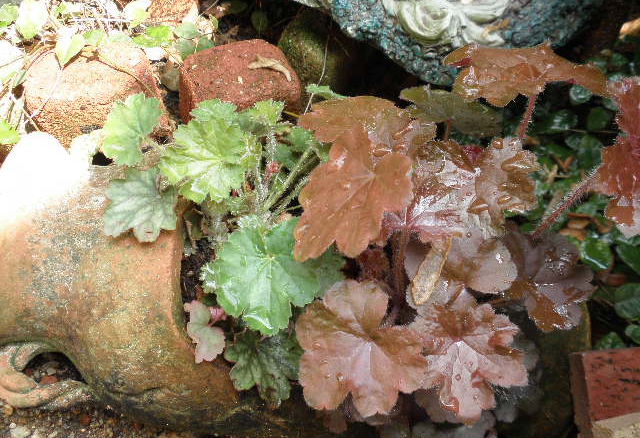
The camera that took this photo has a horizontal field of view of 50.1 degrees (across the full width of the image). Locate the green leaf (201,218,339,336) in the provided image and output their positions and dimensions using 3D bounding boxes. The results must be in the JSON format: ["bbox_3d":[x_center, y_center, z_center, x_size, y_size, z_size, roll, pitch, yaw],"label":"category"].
[{"bbox_3d":[-0.044,0.050,0.600,0.118,0.028,0.112,-4,69,5],"label":"green leaf"}]

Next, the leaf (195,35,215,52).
[{"bbox_3d":[-0.128,-0.195,0.760,0.022,0.008,0.021,-18,64,-16],"label":"leaf"}]

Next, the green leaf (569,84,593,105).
[{"bbox_3d":[0.369,-0.177,0.970,0.034,0.011,0.035,0,53,0],"label":"green leaf"}]

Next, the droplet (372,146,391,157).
[{"bbox_3d":[0.058,-0.063,0.640,0.015,0.005,0.011,0,49,0],"label":"droplet"}]

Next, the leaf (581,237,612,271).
[{"bbox_3d":[0.254,0.030,0.621,0.030,0.011,0.034,-32,64,-10],"label":"leaf"}]

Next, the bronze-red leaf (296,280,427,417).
[{"bbox_3d":[0.033,0.104,0.550,0.107,0.027,0.114,-3,72,2],"label":"bronze-red leaf"}]

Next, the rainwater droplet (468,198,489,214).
[{"bbox_3d":[0.130,-0.011,0.560,0.017,0.006,0.012,-15,59,-2],"label":"rainwater droplet"}]

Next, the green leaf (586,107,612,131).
[{"bbox_3d":[0.323,-0.115,0.790,0.029,0.008,0.031,0,63,0],"label":"green leaf"}]

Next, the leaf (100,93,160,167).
[{"bbox_3d":[-0.203,-0.096,0.735,0.073,0.018,0.073,28,67,21],"label":"leaf"}]

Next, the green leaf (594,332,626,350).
[{"bbox_3d":[0.280,0.120,0.660,0.031,0.009,0.030,-5,60,-3],"label":"green leaf"}]

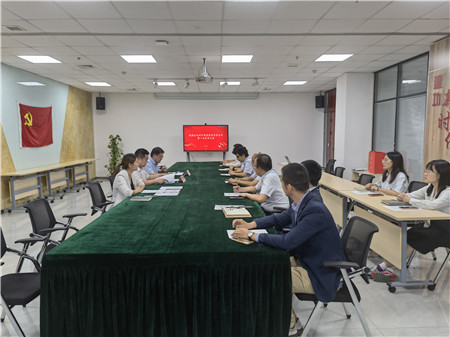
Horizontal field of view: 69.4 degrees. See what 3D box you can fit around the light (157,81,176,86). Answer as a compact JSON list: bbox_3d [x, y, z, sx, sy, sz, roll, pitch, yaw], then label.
[{"bbox_3d":[-1.617,-2.369,8.995,0.600,0.050,0.600,-1,6,-1],"label":"light"}]

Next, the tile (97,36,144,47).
[{"bbox_3d":[-1.537,-1.903,4.836,0.595,0.020,0.595,-1,6,-1],"label":"tile"}]

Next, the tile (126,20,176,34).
[{"bbox_3d":[-0.926,-1.847,4.250,0.595,0.020,0.595,-1,6,-1],"label":"tile"}]

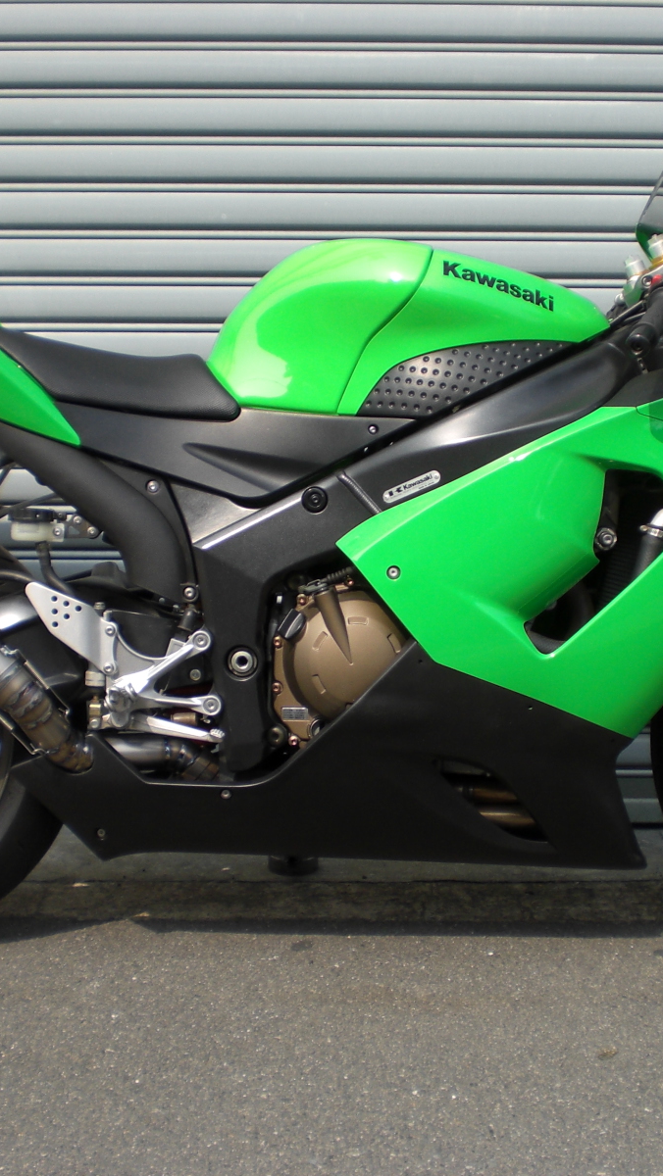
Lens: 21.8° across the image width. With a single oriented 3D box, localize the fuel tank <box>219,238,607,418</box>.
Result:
[{"bbox_3d":[0.104,-0.345,2.335,0.530,0.270,0.340,0,3,1],"label":"fuel tank"}]

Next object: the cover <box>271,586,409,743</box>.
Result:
[{"bbox_3d":[0.021,0.098,2.210,0.200,0.195,0.075,0,2,0],"label":"cover"}]

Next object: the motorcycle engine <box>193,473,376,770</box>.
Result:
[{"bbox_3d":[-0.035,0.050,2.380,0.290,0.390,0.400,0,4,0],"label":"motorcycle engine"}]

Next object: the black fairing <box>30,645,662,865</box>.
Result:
[{"bbox_3d":[0.000,0.216,2.335,0.820,0.290,0.360,0,3,1],"label":"black fairing"}]

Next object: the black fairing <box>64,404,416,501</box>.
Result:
[{"bbox_3d":[-0.127,-0.174,2.225,0.460,0.135,0.080,0,3,1],"label":"black fairing"}]

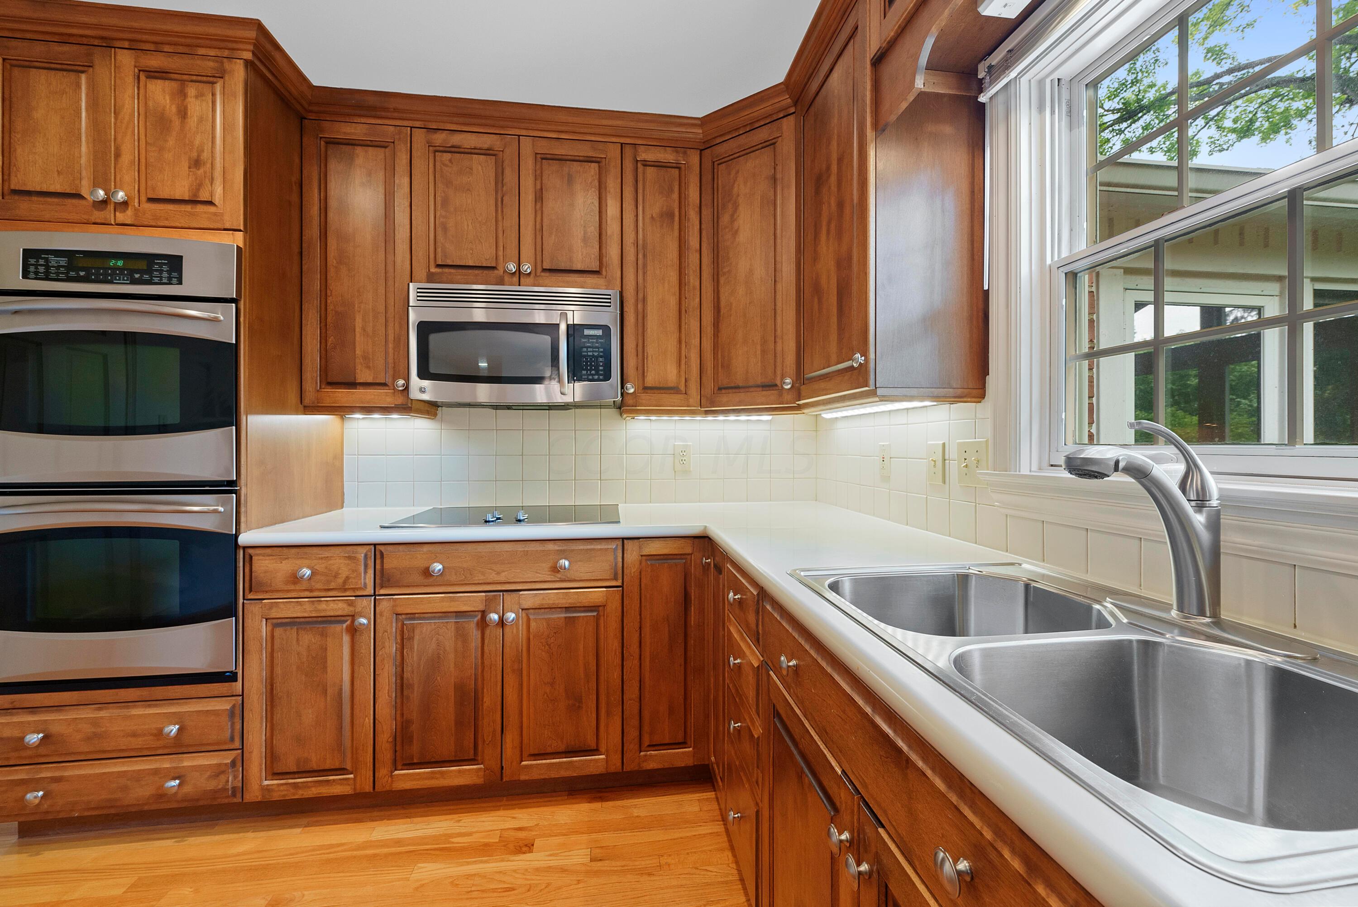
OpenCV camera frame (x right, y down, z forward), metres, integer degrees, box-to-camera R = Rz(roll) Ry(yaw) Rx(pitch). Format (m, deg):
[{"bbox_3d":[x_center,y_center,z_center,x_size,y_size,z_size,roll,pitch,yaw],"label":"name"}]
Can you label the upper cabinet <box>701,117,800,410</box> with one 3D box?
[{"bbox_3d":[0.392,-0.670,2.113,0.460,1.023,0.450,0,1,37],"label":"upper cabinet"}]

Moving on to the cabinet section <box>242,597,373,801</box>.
[{"bbox_3d":[-1.164,0.746,1.909,0.368,0.601,0.602,0,0,-8],"label":"cabinet section"}]

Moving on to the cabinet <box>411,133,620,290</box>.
[{"bbox_3d":[-0.617,-0.902,2.129,0.762,0.561,0.324,0,1,-8],"label":"cabinet"}]

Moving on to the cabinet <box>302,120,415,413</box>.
[{"bbox_3d":[-1.176,-0.670,2.056,0.365,1.023,0.324,0,1,-8],"label":"cabinet"}]

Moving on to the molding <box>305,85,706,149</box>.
[{"bbox_3d":[-0.619,-1.227,1.937,1.432,0.080,0.075,0,1,-8],"label":"molding"}]

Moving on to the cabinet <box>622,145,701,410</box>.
[{"bbox_3d":[-0.087,-0.671,2.203,0.308,1.023,0.324,0,1,-8],"label":"cabinet"}]

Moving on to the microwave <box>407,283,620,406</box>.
[{"bbox_3d":[-0.617,-0.399,2.106,0.756,0.430,0.379,0,1,-8],"label":"microwave"}]

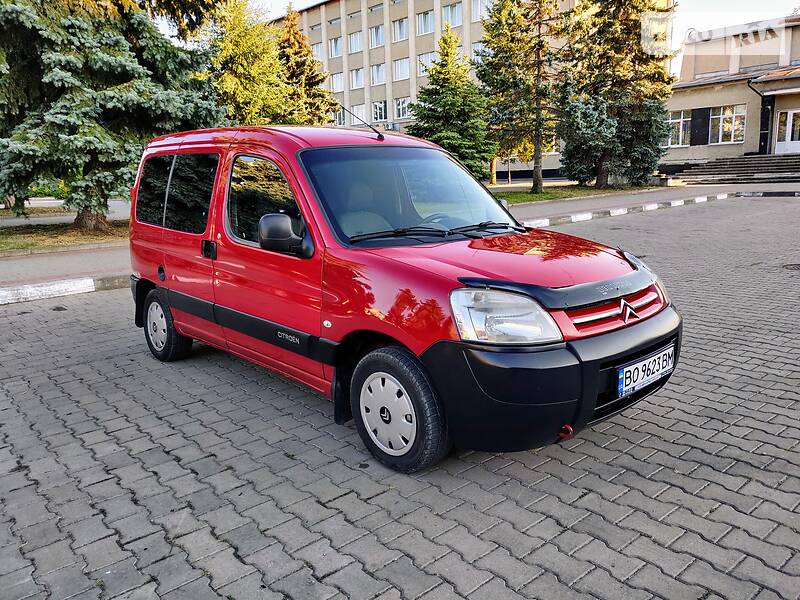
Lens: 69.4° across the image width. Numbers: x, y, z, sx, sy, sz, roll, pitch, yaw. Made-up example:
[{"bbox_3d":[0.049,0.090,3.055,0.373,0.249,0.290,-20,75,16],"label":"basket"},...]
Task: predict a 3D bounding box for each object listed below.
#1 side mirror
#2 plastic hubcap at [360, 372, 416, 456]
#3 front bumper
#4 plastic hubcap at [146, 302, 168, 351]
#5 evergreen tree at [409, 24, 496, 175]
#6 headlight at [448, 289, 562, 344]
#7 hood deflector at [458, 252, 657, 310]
[{"bbox_3d":[-0.565,-0.312,2.829,0.220,0.225,0.180,-12,15,-41],"label":"side mirror"},{"bbox_3d":[-0.063,0.531,2.680,0.060,0.395,0.395,-12,15,-41],"label":"plastic hubcap"},{"bbox_3d":[0.889,0.269,2.671,1.690,0.430,0.500,-12,15,-41],"label":"front bumper"},{"bbox_3d":[-1.922,0.210,4.603,0.060,0.395,0.395,-12,15,-41],"label":"plastic hubcap"},{"bbox_3d":[2.055,-7.736,24.296,3.900,7.010,3.900,-2,12,0],"label":"evergreen tree"},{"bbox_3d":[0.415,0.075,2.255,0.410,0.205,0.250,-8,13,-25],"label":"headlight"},{"bbox_3d":[0.829,-0.097,2.650,1.270,0.160,0.400,-12,15,-41],"label":"hood deflector"}]

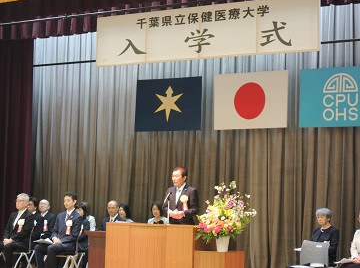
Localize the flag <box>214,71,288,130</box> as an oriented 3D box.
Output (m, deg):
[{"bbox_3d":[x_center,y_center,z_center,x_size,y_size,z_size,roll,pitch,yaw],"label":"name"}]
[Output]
[{"bbox_3d":[1.117,-0.522,16.455,1.327,0.886,0.030,-1,-4,34],"label":"flag"}]

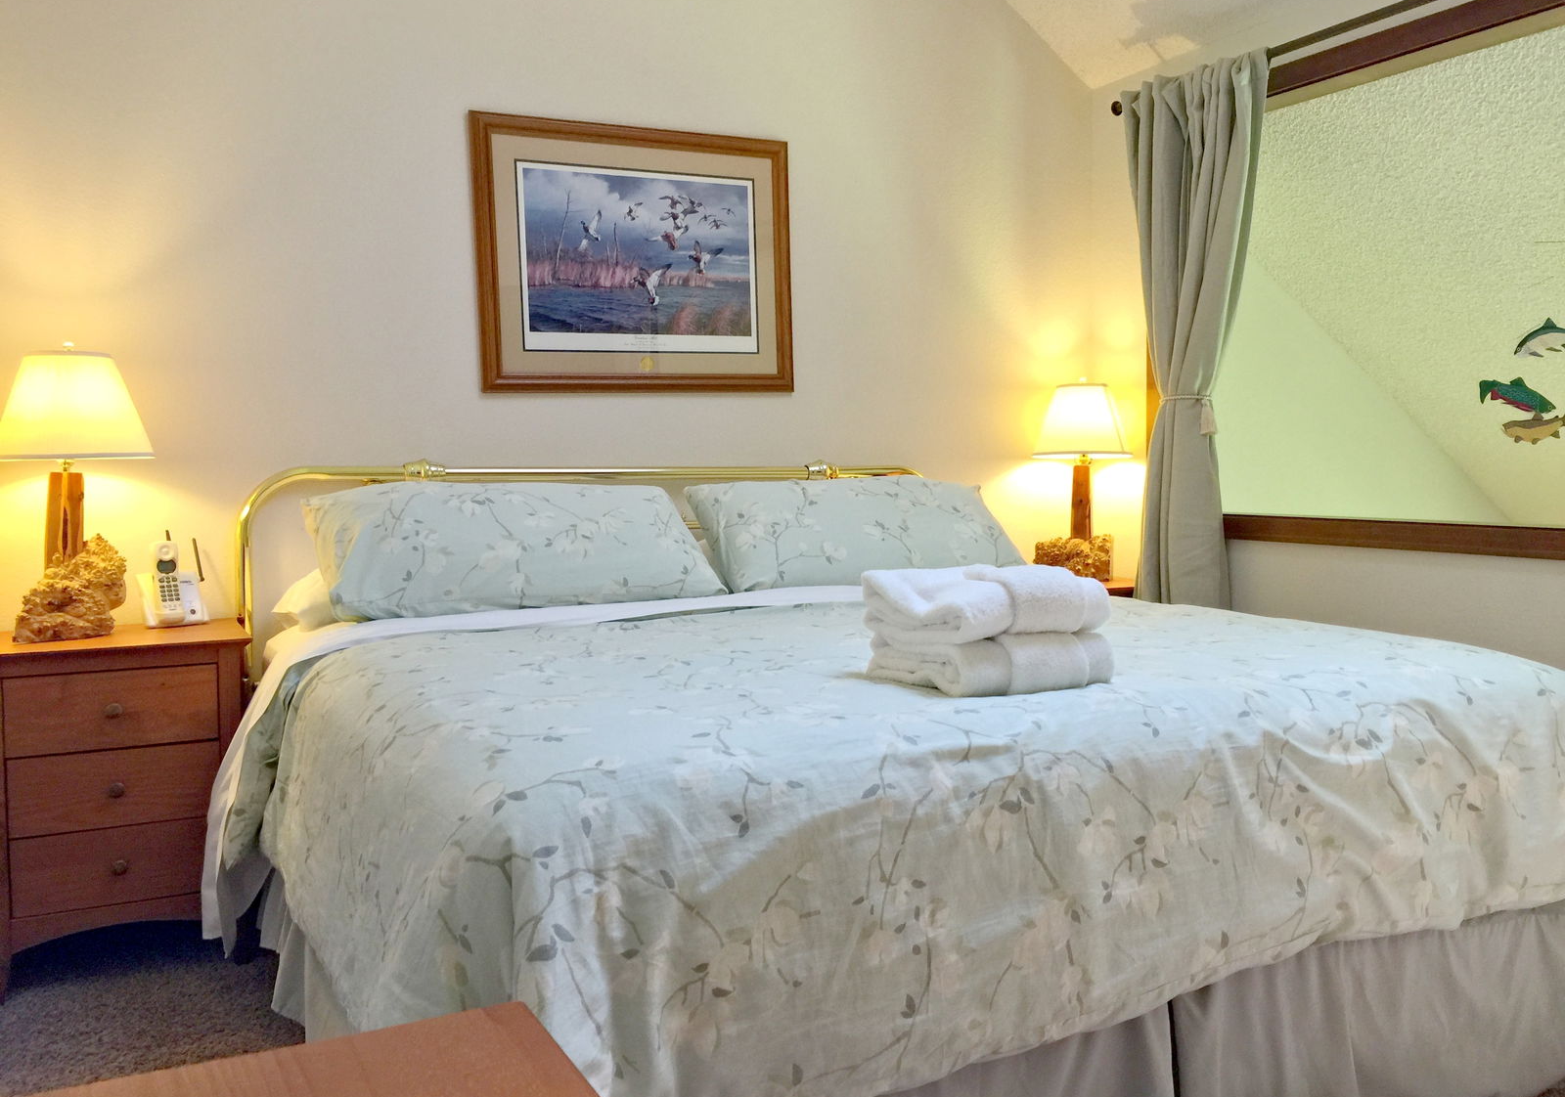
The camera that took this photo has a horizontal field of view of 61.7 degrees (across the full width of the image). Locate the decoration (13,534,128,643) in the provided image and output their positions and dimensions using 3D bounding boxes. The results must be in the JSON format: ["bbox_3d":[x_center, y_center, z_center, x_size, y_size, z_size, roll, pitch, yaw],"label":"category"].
[{"bbox_3d":[-1.561,0.078,2.879,0.212,0.222,0.170,-2,4,-27],"label":"decoration"}]

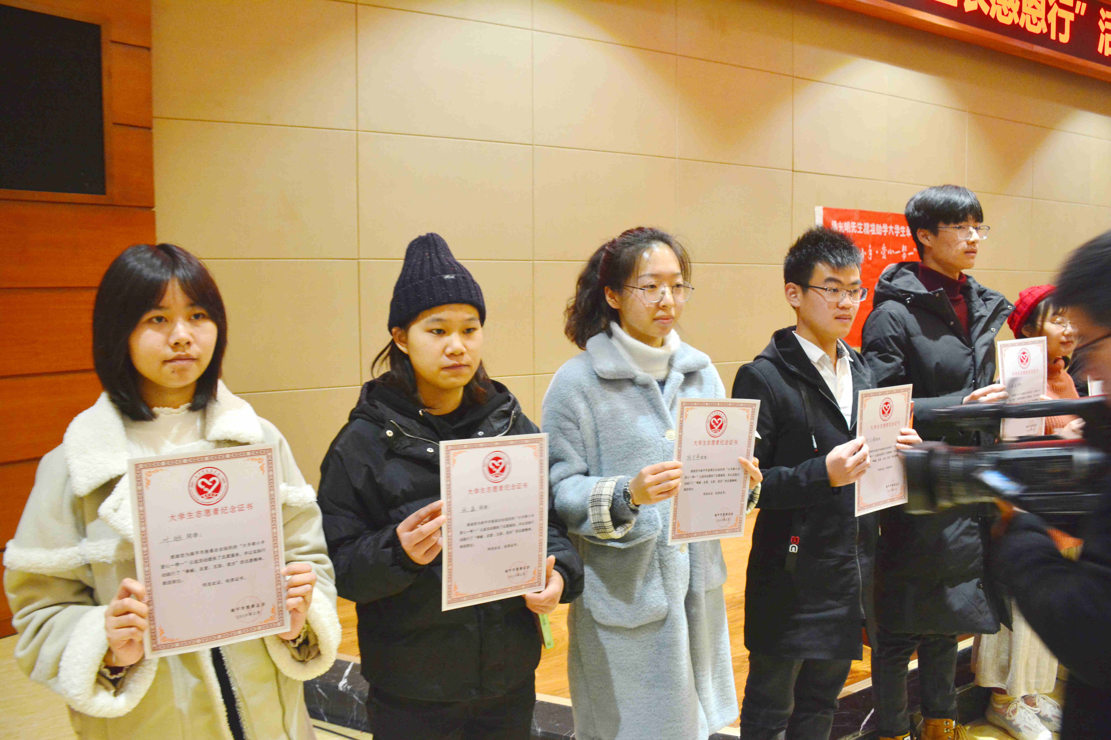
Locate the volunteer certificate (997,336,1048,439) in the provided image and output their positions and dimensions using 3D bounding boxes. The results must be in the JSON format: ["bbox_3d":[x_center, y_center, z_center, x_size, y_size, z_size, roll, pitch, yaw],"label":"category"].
[{"bbox_3d":[1.278,0.064,2.275,0.210,0.297,0.010,-5,6,-27],"label":"volunteer certificate"}]

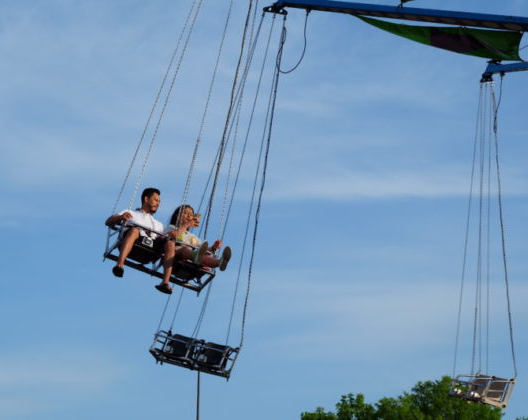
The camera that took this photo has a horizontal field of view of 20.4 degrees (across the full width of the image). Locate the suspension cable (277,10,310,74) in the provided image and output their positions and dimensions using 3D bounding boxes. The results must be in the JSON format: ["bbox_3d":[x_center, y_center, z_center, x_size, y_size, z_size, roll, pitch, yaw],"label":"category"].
[{"bbox_3d":[0.409,-2.382,20.900,0.460,0.910,0.160,-3,-12,18],"label":"suspension cable"}]

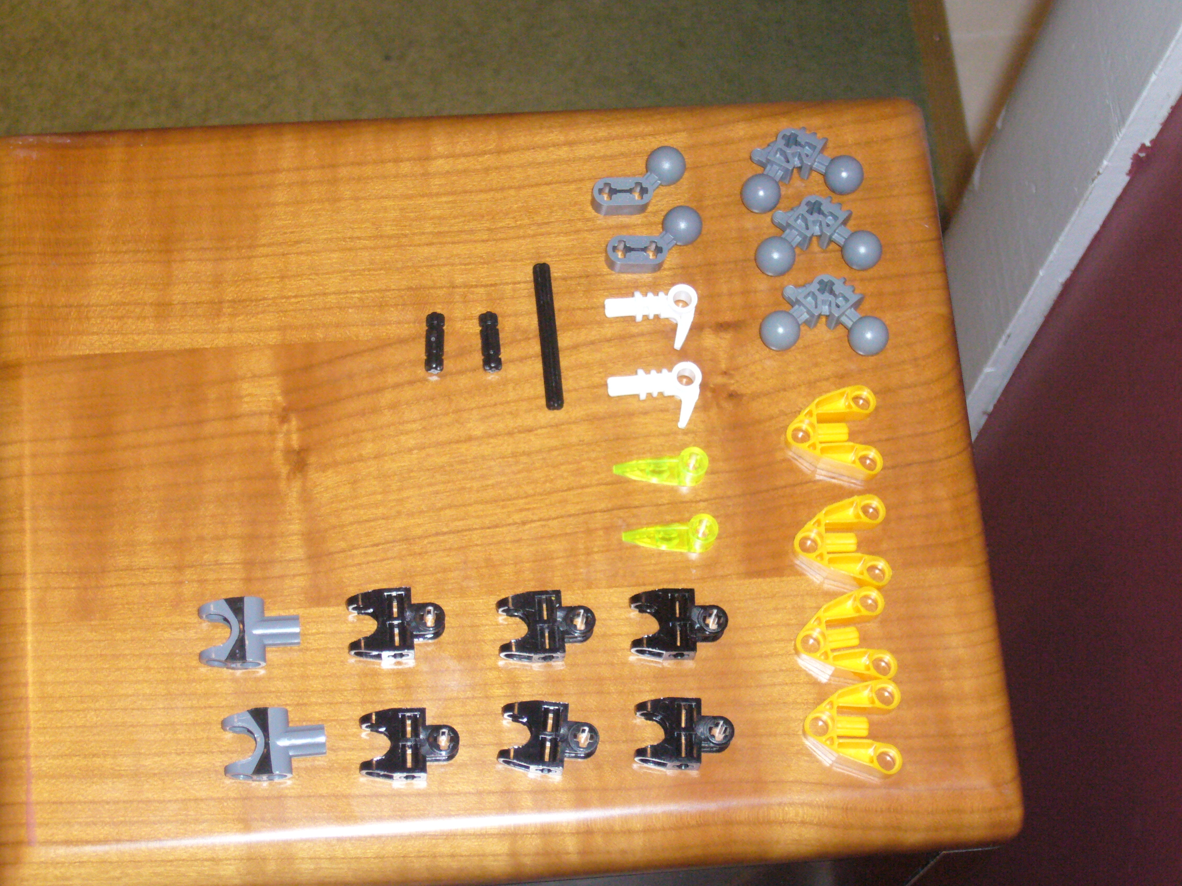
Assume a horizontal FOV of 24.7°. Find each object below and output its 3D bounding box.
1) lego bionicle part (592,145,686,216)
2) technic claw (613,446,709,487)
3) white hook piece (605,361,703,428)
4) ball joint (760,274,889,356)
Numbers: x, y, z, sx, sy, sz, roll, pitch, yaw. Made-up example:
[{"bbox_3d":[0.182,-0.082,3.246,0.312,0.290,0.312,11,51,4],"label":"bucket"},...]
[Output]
[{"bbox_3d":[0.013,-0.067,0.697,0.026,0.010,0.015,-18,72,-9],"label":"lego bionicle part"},{"bbox_3d":[0.017,0.006,0.664,0.023,0.008,0.008,-2,66,-1],"label":"technic claw"},{"bbox_3d":[0.016,-0.011,0.678,0.024,0.008,0.015,-4,70,-4],"label":"white hook piece"},{"bbox_3d":[0.059,-0.032,0.680,0.032,0.010,0.020,3,66,1],"label":"ball joint"}]

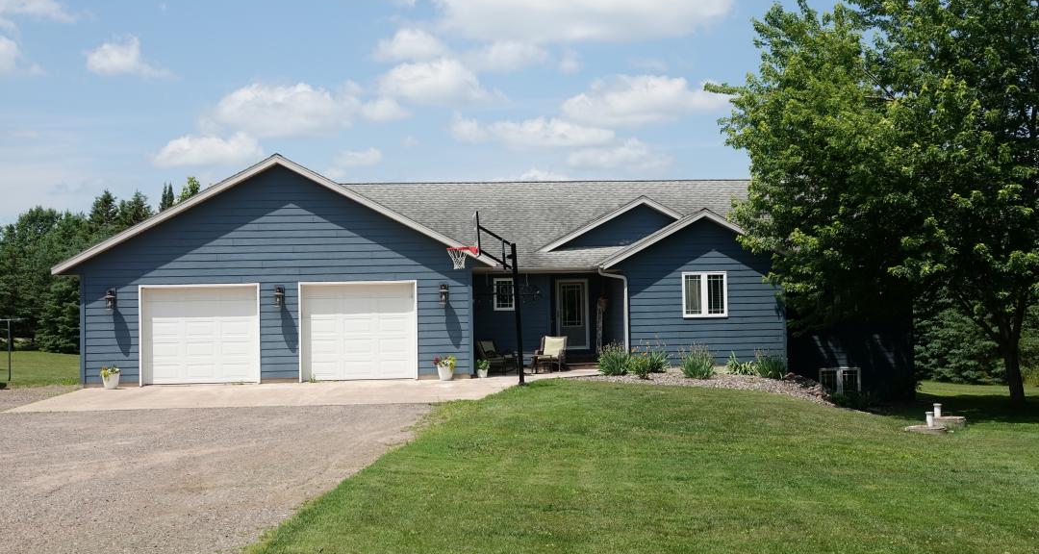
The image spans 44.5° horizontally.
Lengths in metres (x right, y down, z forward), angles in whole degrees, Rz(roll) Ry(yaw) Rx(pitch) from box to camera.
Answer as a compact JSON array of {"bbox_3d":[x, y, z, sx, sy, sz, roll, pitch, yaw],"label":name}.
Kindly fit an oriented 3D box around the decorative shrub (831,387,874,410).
[{"bbox_3d":[9.346,3.439,35.600,1.200,0.720,1.000,-1,-2,-5],"label":"decorative shrub"}]

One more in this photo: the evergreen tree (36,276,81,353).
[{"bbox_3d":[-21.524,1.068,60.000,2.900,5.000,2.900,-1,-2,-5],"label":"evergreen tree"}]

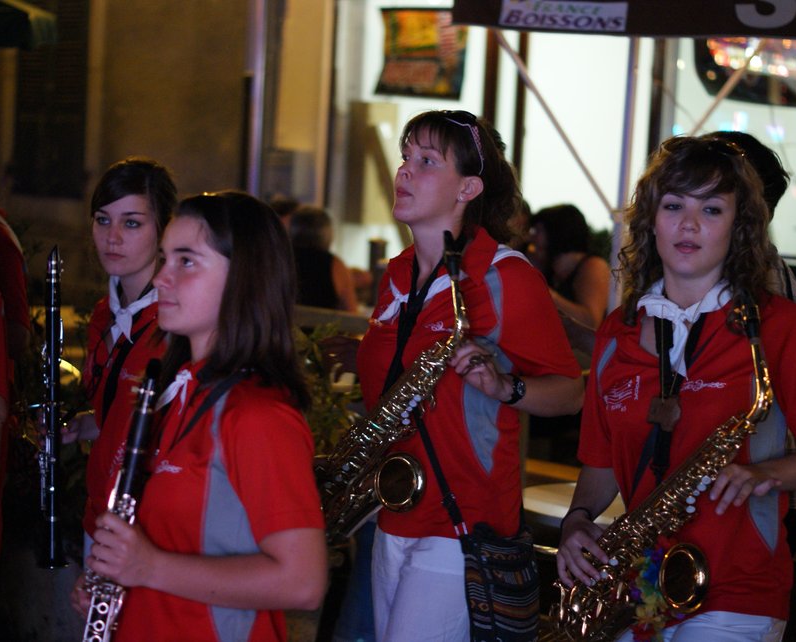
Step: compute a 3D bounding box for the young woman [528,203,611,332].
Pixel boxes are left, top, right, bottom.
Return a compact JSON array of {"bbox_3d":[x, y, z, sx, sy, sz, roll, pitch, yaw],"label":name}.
[{"bbox_3d":[0.507,0.169,7.867,0.700,1.270,0.500,-1,7,-30],"label":"young woman"}]

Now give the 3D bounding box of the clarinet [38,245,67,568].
[{"bbox_3d":[-0.692,0.172,4.020,0.080,0.660,0.080,-1,3,-22],"label":"clarinet"}]

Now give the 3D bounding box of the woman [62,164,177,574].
[{"bbox_3d":[-0.641,0.483,4.130,0.460,1.640,0.420,9,8,43],"label":"woman"}]

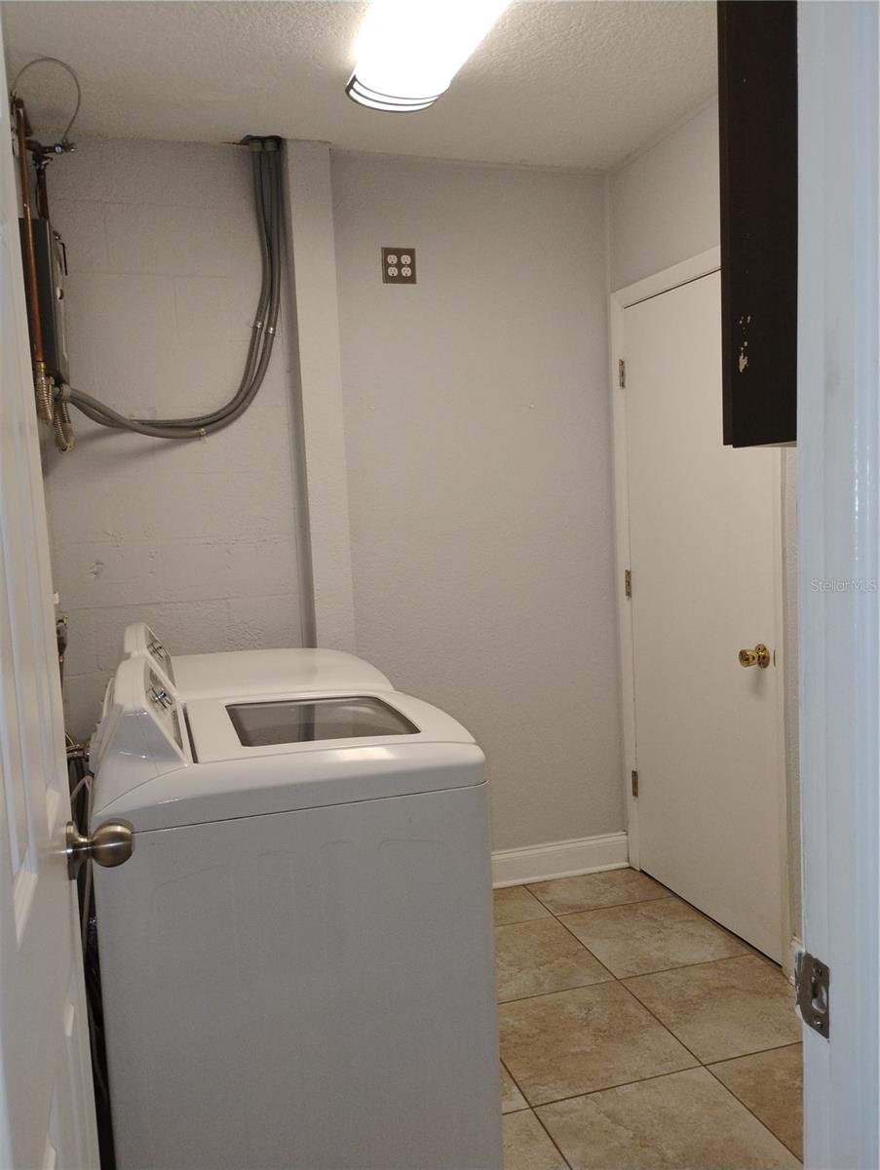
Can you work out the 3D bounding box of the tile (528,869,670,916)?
[{"bbox_3d":[0.557,1.087,3.365,0.448,0.010,0.297,-4,5,-17],"label":"tile"}]

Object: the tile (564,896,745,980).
[{"bbox_3d":[0.665,1.112,3.007,0.448,0.010,0.445,-4,5,-17],"label":"tile"}]

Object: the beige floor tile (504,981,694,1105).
[{"bbox_3d":[0.362,1.172,2.450,0.448,0.010,0.445,-4,5,-17],"label":"beige floor tile"}]

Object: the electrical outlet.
[{"bbox_3d":[-0.136,-1.066,3.165,0.114,0.114,0.012,-4,5,-17],"label":"electrical outlet"}]

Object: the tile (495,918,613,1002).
[{"bbox_3d":[0.232,1.142,2.879,0.448,0.010,0.445,-4,5,-17],"label":"tile"}]

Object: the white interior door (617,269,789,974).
[{"bbox_3d":[0.839,0.064,3.059,0.040,2.032,0.818,-4,5,-17],"label":"white interior door"}]

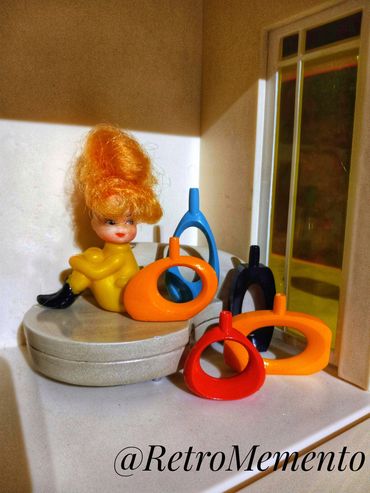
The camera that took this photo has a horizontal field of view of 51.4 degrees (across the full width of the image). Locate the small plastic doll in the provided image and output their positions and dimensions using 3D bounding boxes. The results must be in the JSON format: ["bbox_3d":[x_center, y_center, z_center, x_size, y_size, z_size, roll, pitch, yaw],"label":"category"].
[{"bbox_3d":[-0.044,-0.014,0.204,0.064,0.096,0.037,-1,12,-4],"label":"small plastic doll"}]

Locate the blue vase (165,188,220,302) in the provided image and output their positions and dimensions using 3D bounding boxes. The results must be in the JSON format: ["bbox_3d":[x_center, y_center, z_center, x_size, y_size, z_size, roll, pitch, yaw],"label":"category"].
[{"bbox_3d":[0.004,0.002,0.207,0.029,0.066,0.012,-4,12,-17],"label":"blue vase"}]

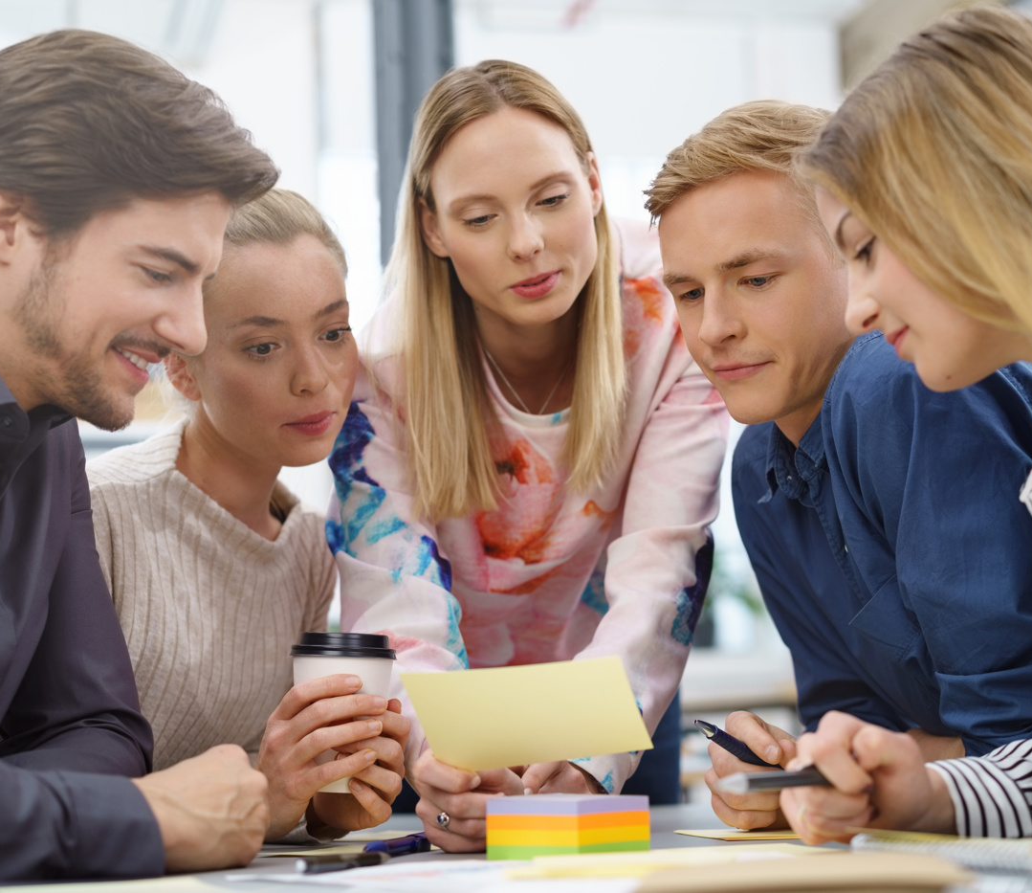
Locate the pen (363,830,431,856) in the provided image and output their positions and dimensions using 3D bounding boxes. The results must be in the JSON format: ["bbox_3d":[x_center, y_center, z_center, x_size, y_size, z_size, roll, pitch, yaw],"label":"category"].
[{"bbox_3d":[-0.076,0.276,1.421,0.012,0.013,0.140,-4,-8,21],"label":"pen"}]

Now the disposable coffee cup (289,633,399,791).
[{"bbox_3d":[-0.133,0.203,1.555,0.081,0.121,0.081,3,-6,-6],"label":"disposable coffee cup"}]

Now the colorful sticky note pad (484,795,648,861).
[{"bbox_3d":[0.035,0.250,1.341,0.076,0.039,0.076,-7,-10,40],"label":"colorful sticky note pad"}]

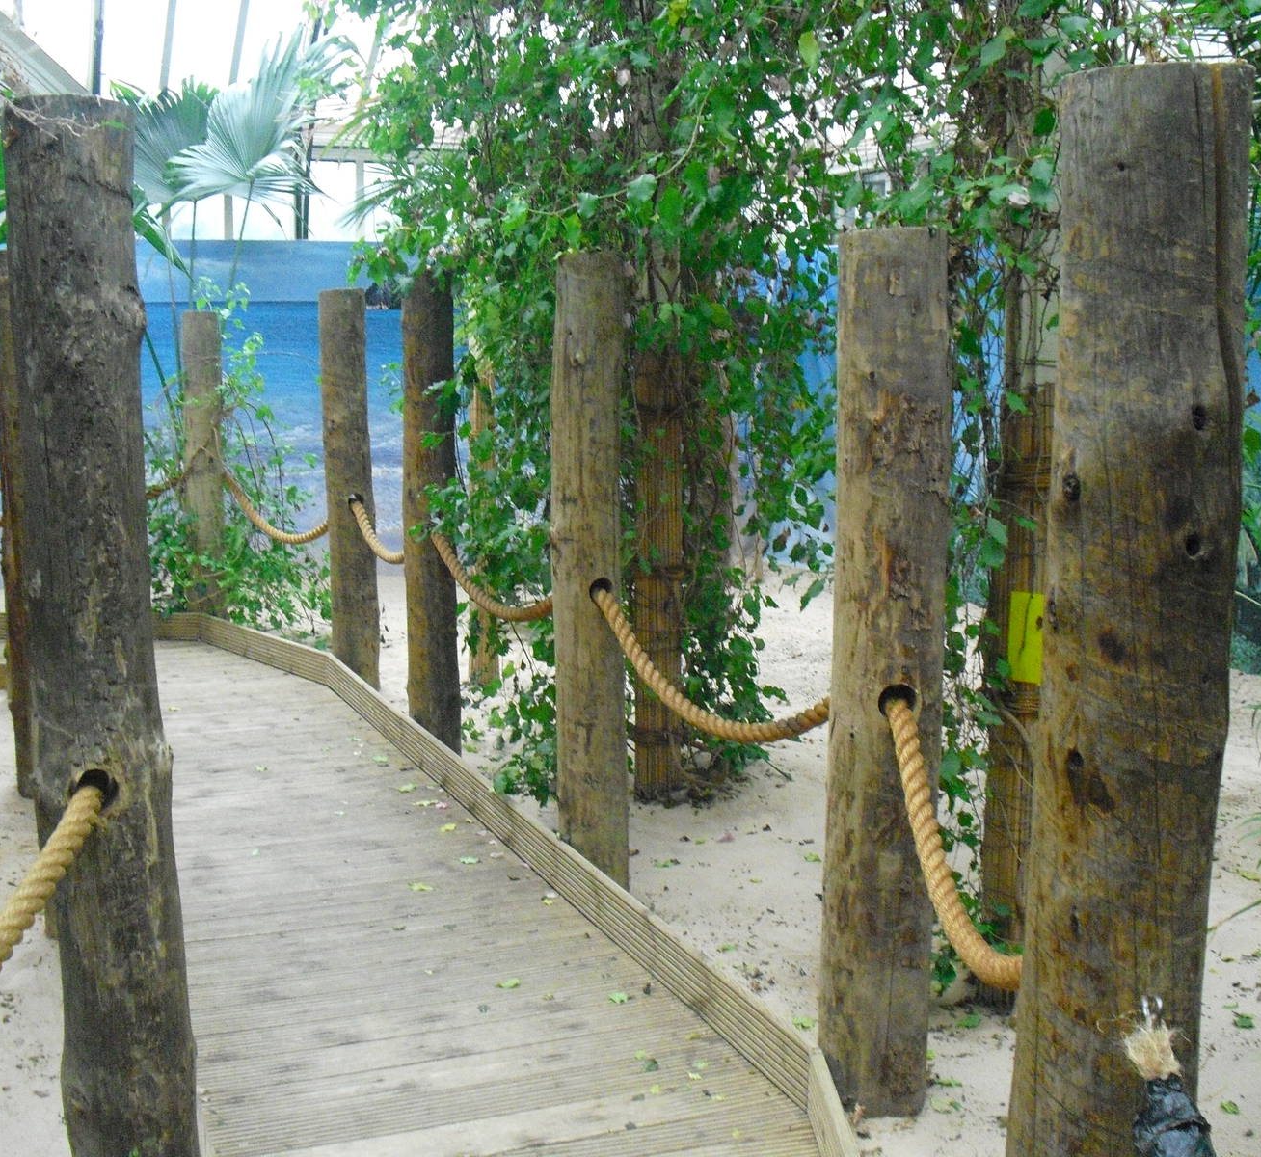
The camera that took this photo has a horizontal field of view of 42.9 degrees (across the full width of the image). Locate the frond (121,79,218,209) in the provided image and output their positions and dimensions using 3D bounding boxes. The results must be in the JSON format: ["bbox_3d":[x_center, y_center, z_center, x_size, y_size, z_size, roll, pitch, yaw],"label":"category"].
[{"bbox_3d":[-2.371,-2.234,8.251,0.780,0.720,0.400,-3,9,-15],"label":"frond"}]

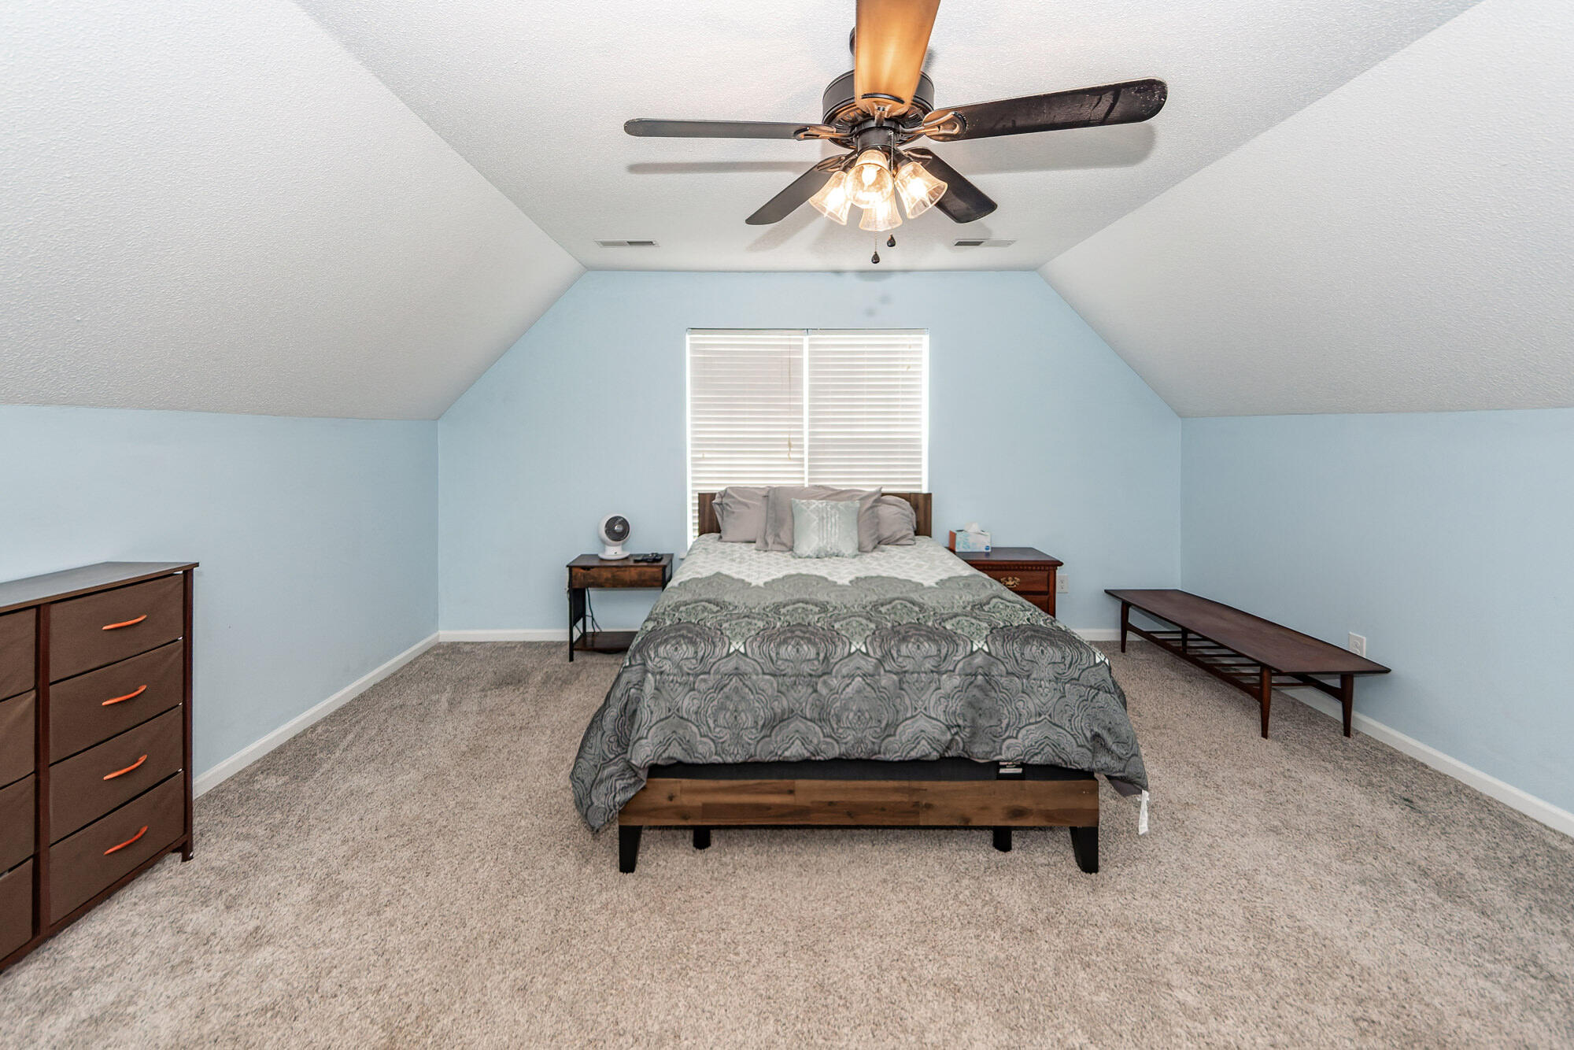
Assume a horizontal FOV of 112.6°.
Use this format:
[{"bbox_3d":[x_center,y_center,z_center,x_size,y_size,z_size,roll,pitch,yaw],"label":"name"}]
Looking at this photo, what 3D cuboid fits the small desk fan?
[{"bbox_3d":[-1.205,0.086,3.677,0.211,0.293,0.206,-4,9,-25],"label":"small desk fan"}]

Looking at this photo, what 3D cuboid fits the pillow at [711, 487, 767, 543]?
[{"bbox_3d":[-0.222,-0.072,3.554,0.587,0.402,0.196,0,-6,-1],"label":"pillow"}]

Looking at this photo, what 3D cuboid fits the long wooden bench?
[{"bbox_3d":[2.570,0.768,3.121,0.546,0.381,1.298,0,8,-1],"label":"long wooden bench"}]

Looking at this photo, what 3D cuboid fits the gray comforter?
[{"bbox_3d":[0.247,0.579,2.691,1.957,0.721,1.916,0,8,-1],"label":"gray comforter"}]

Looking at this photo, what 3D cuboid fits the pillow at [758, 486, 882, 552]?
[{"bbox_3d":[0.220,-0.044,3.430,0.793,0.433,0.206,0,-7,-1],"label":"pillow"}]

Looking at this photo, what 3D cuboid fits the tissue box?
[{"bbox_3d":[1.288,0.113,3.682,0.242,0.118,0.129,0,8,-1],"label":"tissue box"}]

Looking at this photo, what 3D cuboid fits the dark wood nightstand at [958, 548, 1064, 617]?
[{"bbox_3d":[1.406,0.546,3.512,0.639,0.687,0.474,0,8,-1],"label":"dark wood nightstand"}]

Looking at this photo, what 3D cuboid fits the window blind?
[{"bbox_3d":[0.147,-0.625,3.790,1.689,1.524,0.082,0,8,-1],"label":"window blind"}]

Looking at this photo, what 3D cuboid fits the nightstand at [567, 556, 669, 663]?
[{"bbox_3d":[-1.151,0.562,3.626,0.628,0.618,0.371,0,8,-1],"label":"nightstand"}]

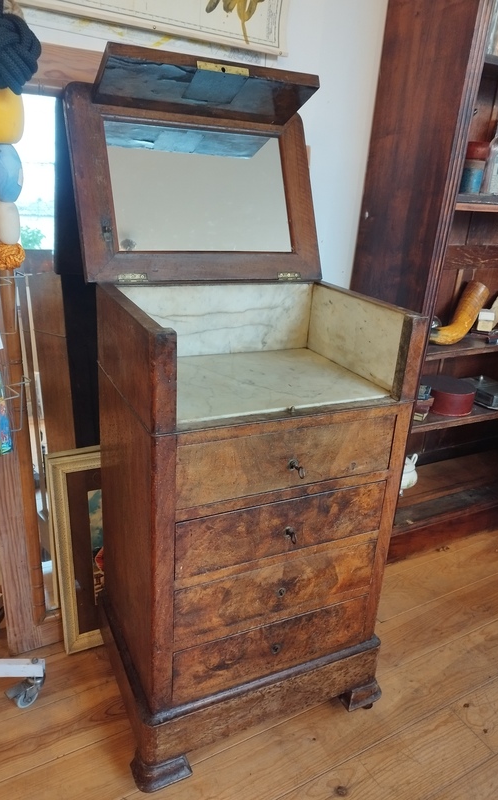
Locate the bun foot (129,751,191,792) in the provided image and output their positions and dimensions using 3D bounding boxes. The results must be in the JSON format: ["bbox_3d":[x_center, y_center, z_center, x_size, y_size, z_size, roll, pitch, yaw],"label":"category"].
[{"bbox_3d":[-0.182,0.735,1.150,0.102,0.051,0.096,-6,22,-25],"label":"bun foot"}]

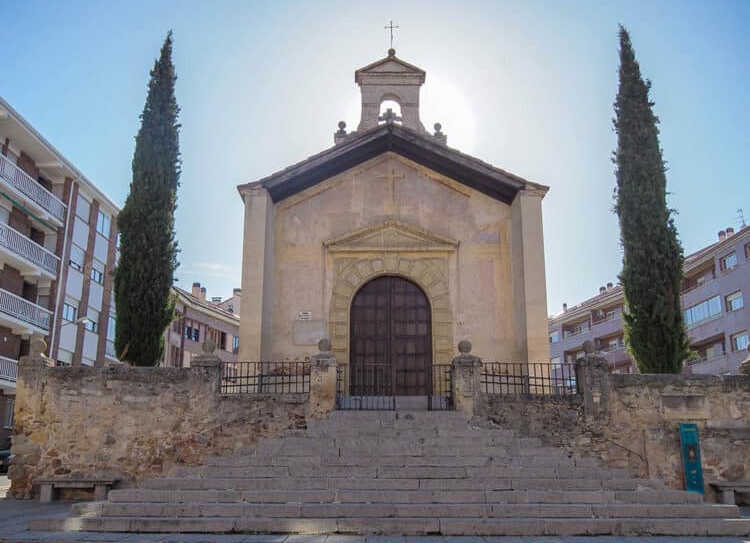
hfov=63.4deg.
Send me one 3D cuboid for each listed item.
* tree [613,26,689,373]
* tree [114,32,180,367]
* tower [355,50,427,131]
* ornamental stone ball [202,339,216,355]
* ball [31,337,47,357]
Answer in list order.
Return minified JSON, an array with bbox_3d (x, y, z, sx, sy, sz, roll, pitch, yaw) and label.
[{"bbox_3d":[7.308,-1.984,16.626,1.800,10.905,1.750,0,-15,0],"label":"tree"},{"bbox_3d":[-5.964,-1.933,16.613,1.650,10.601,1.650,0,-15,0],"label":"tree"},{"bbox_3d":[0.531,-6.167,20.807,2.450,3.374,0.850,0,-15,0],"label":"tower"},{"bbox_3d":[-3.548,1.611,13.011,0.310,0.350,0.310,0,-15,0],"label":"ornamental stone ball"},{"bbox_3d":[-7.138,1.600,12.911,0.340,0.394,0.340,0,-15,0],"label":"ball"}]

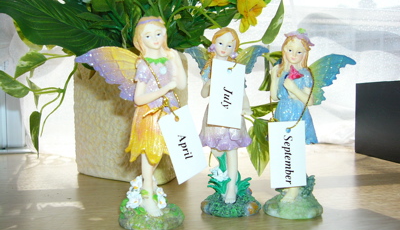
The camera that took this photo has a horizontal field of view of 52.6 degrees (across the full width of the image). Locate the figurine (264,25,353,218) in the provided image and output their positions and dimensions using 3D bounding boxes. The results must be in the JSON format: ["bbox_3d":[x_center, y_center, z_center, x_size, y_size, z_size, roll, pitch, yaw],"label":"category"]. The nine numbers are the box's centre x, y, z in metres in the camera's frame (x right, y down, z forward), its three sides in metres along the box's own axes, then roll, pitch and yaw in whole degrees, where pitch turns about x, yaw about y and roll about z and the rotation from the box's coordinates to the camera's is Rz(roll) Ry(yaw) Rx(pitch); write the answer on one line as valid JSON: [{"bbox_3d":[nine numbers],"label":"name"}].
[{"bbox_3d":[0.080,0.003,0.322,0.065,0.145,0.054,1,3,27],"label":"figurine"}]

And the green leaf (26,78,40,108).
[{"bbox_3d":[-0.187,-0.025,0.455,0.018,0.036,0.018,0,2,0],"label":"green leaf"}]

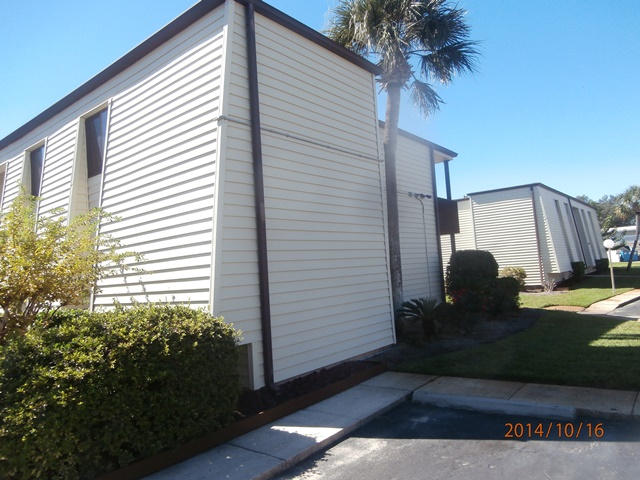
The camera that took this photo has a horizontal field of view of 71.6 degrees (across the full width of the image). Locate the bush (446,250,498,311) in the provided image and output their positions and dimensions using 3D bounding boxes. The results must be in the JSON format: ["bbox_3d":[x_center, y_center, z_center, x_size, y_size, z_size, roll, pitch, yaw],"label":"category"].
[{"bbox_3d":[5.284,1.421,15.375,1.750,2.050,1.750,-7,-5,39],"label":"bush"}]

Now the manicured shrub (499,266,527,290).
[{"bbox_3d":[10.152,2.057,23.400,1.450,1.300,1.400,-7,-5,39],"label":"manicured shrub"}]

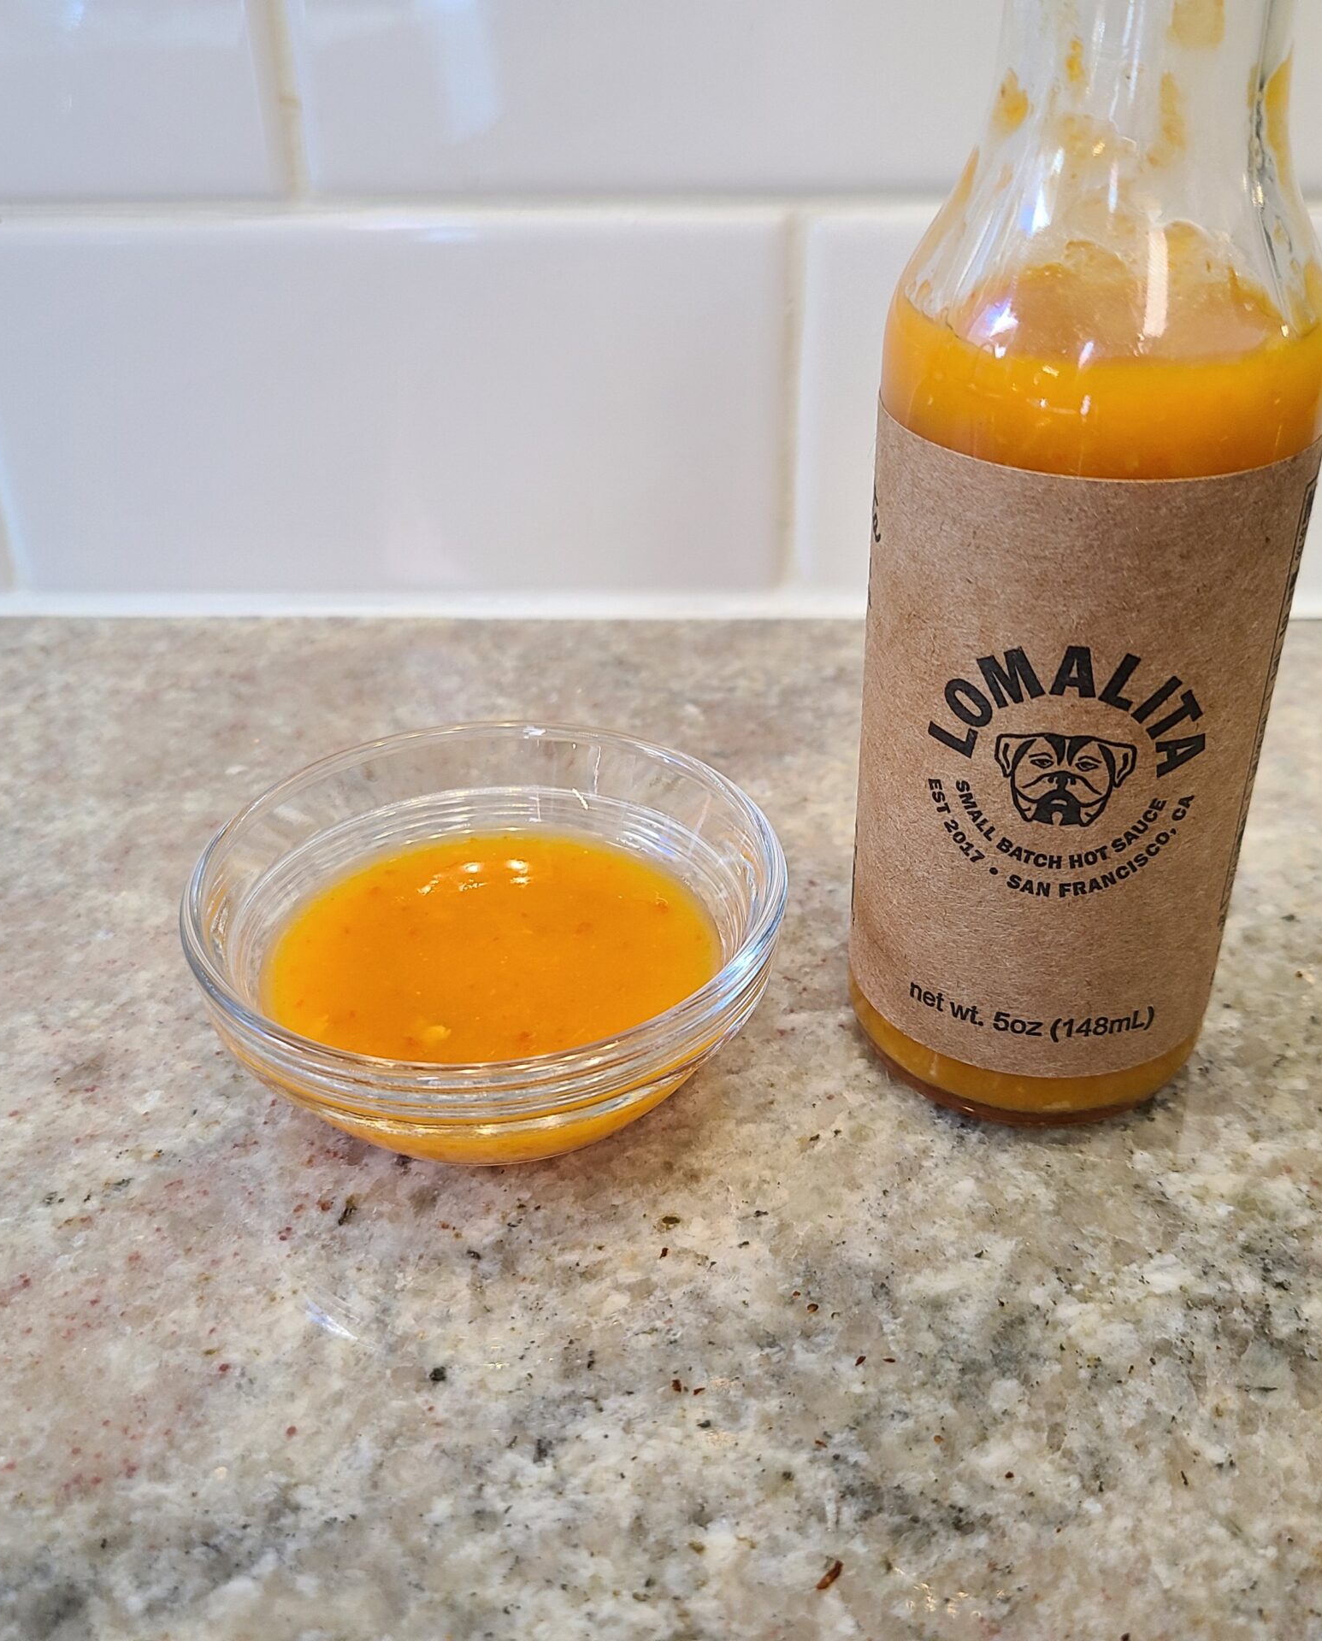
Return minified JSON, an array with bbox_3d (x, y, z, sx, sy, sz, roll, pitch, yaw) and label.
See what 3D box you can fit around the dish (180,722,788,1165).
[{"bbox_3d":[-0.021,0.018,0.205,0.072,0.030,0.072,0,31,2],"label":"dish"}]

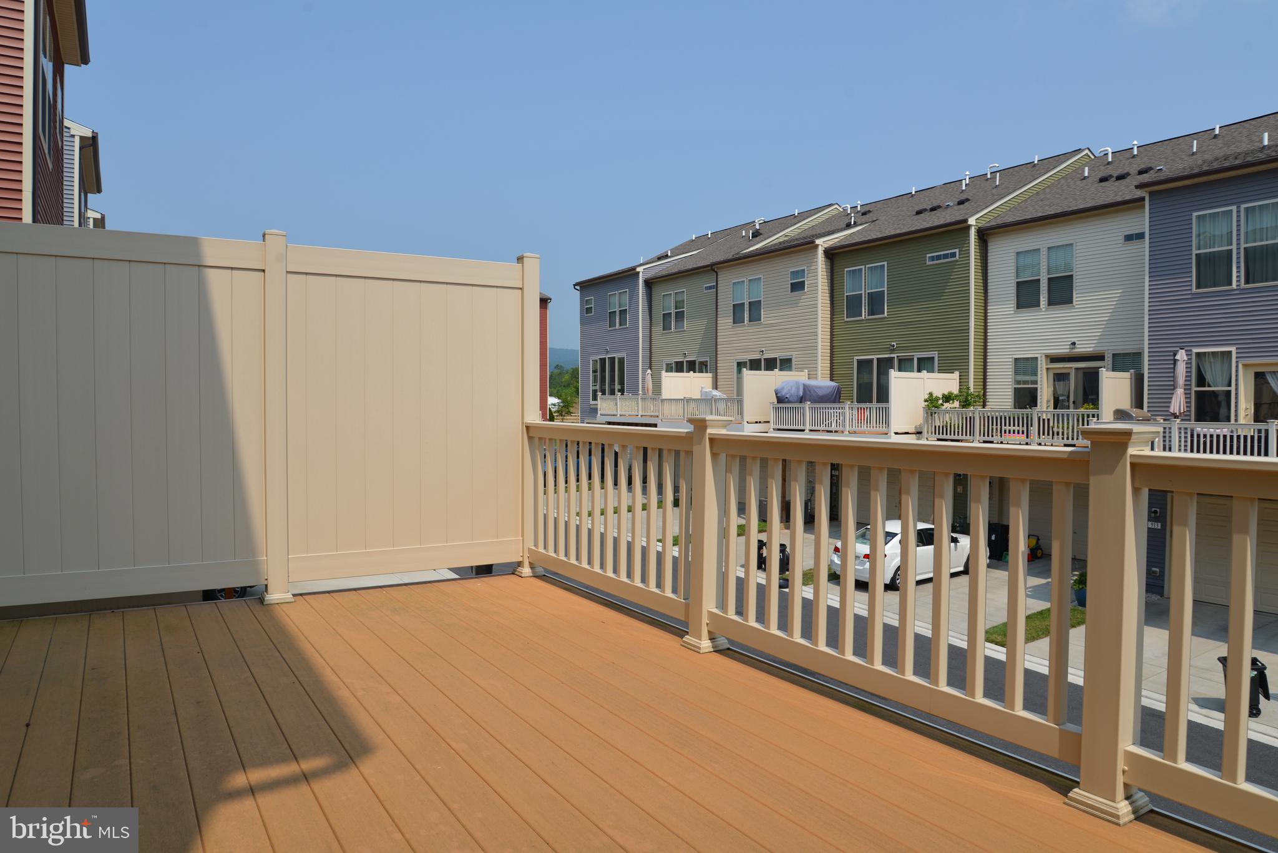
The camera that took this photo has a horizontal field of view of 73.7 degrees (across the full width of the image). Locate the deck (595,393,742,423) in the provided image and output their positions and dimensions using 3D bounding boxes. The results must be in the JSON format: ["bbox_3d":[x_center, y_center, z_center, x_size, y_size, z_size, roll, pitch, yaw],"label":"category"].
[{"bbox_3d":[2.133,-0.661,35.345,3.000,1.400,10.506,-1,2,-32],"label":"deck"}]

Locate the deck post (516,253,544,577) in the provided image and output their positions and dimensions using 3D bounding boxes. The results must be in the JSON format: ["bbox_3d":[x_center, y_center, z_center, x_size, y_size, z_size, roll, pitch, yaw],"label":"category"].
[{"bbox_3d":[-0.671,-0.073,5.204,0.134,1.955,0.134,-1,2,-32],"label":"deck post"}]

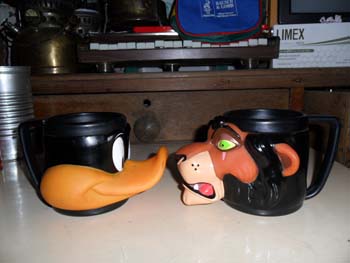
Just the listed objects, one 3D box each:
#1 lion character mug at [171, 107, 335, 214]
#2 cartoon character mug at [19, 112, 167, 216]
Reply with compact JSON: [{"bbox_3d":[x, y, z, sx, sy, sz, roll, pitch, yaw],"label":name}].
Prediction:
[{"bbox_3d":[0.088,0.028,0.304,0.170,0.094,0.099,1,11,10],"label":"lion character mug"},{"bbox_3d":[-0.091,0.031,0.310,0.165,0.094,0.097,-1,11,1],"label":"cartoon character mug"}]

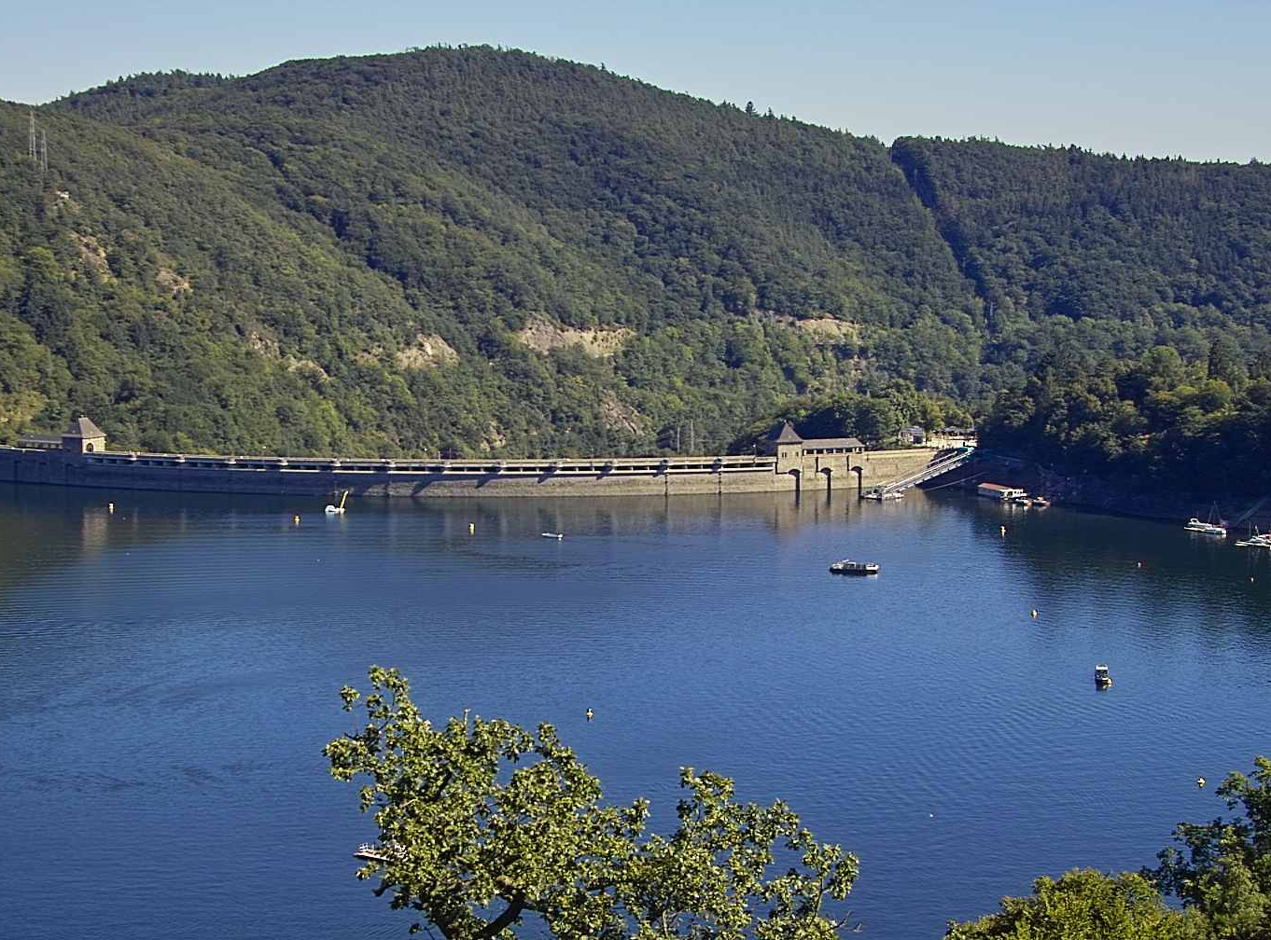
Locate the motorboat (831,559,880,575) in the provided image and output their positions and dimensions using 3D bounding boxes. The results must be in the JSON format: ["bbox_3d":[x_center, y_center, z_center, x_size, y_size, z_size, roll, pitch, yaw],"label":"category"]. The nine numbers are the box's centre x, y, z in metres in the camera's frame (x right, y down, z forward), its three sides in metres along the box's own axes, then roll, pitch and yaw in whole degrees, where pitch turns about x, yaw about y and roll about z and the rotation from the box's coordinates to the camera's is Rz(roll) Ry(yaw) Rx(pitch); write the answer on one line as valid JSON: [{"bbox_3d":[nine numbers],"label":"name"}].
[{"bbox_3d":[59.400,25.800,722.000,13.000,3.200,3.900,1,6,12],"label":"motorboat"}]

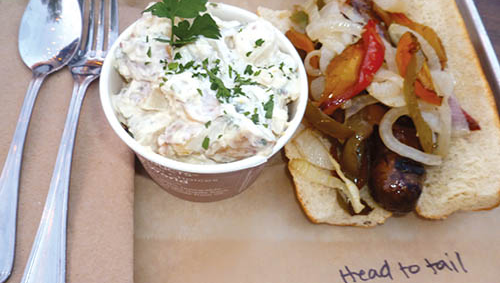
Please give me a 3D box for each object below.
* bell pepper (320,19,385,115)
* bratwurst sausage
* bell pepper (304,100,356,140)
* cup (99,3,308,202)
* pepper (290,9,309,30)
[{"bbox_3d":[0.056,-0.041,0.221,0.029,0.018,0.064,27,62,5],"label":"bell pepper"},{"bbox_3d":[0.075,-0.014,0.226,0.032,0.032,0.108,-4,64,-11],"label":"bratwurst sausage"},{"bbox_3d":[0.042,-0.011,0.214,0.034,0.011,0.012,31,63,7],"label":"bell pepper"},{"bbox_3d":[-0.023,-0.016,0.208,0.093,0.059,0.093,-2,64,-10],"label":"cup"},{"bbox_3d":[0.030,-0.074,0.244,0.012,0.008,0.015,6,63,-6],"label":"pepper"}]

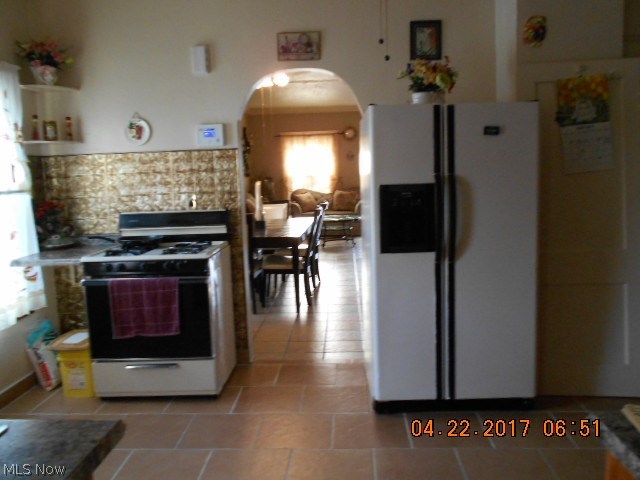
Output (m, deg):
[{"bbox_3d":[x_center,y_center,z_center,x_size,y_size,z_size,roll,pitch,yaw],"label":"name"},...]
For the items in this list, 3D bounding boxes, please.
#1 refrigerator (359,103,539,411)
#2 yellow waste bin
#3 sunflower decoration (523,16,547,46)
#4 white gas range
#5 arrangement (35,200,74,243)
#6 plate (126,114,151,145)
[{"bbox_3d":[0.755,0.085,3.269,0.914,1.744,0.767,-1,7,0],"label":"refrigerator"},{"bbox_3d":[-1.560,0.819,3.437,0.283,0.364,0.333,-1,7,2],"label":"yellow waste bin"},{"bbox_3d":[1.201,-1.163,2.882,0.134,0.170,0.040,-1,7,2],"label":"sunflower decoration"},{"bbox_3d":[-1.015,0.410,3.408,0.760,1.156,0.670,-1,7,2],"label":"white gas range"},{"bbox_3d":[-1.845,-0.125,3.597,0.260,0.290,0.230,-1,7,3],"label":"arrangement"},{"bbox_3d":[-1.292,-0.787,3.698,0.180,0.215,0.024,-1,7,3],"label":"plate"}]

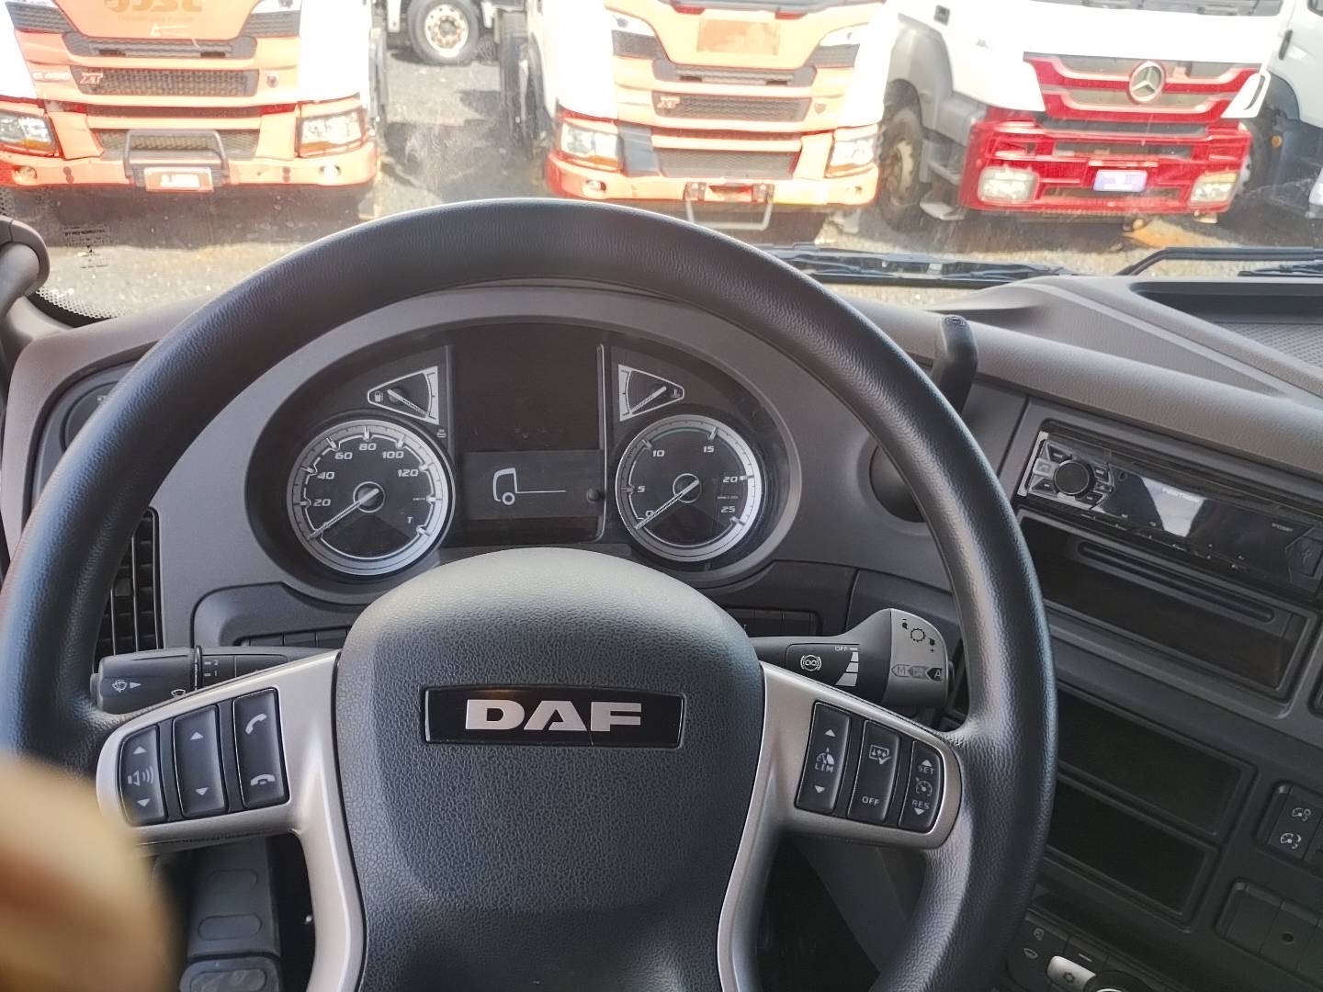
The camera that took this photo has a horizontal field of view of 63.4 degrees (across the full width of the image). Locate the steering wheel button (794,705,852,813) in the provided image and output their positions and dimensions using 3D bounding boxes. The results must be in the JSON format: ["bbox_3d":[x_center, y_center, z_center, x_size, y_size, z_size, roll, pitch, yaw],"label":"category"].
[{"bbox_3d":[0.072,0.118,0.483,0.016,0.008,0.046,15,73,-5],"label":"steering wheel button"}]

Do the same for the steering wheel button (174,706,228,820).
[{"bbox_3d":[-0.190,0.111,0.444,0.017,0.043,0.008,-9,-13,-11],"label":"steering wheel button"}]

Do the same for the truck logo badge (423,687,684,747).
[{"bbox_3d":[-0.044,0.094,0.452,0.109,0.025,0.006,3,-15,-8],"label":"truck logo badge"}]

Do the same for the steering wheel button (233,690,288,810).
[{"bbox_3d":[-0.167,0.106,0.449,0.017,0.046,0.008,-9,-13,-11],"label":"steering wheel button"}]

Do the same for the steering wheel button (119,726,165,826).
[{"bbox_3d":[-0.213,0.116,0.439,0.016,0.038,0.008,-9,-13,-11],"label":"steering wheel button"}]

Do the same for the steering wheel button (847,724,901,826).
[{"bbox_3d":[0.095,0.125,0.485,0.016,0.008,0.042,16,73,-4],"label":"steering wheel button"}]

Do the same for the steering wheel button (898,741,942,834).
[{"bbox_3d":[0.118,0.133,0.486,0.017,0.008,0.037,16,73,-4],"label":"steering wheel button"}]

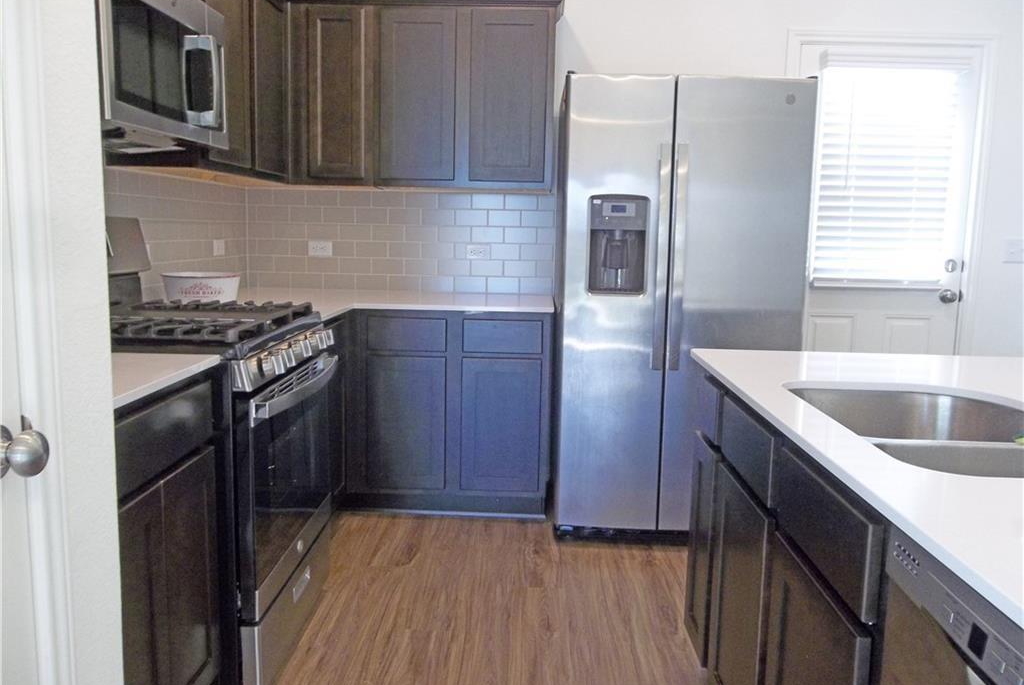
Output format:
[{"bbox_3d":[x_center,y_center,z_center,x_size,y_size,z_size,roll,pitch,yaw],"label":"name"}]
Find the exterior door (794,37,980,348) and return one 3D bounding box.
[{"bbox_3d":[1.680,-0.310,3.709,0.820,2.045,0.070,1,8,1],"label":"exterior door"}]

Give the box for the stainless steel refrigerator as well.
[{"bbox_3d":[0.632,-0.124,3.309,0.870,1.765,0.835,1,8,1],"label":"stainless steel refrigerator"}]

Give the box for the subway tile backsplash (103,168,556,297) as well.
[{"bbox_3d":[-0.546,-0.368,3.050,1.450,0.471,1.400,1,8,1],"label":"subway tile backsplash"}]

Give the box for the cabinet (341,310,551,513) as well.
[{"bbox_3d":[-0.256,0.273,3.532,0.837,0.880,0.620,1,8,1],"label":"cabinet"}]

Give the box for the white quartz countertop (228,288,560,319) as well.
[{"bbox_3d":[-0.547,-0.146,3.251,1.450,0.036,1.070,1,8,1],"label":"white quartz countertop"}]

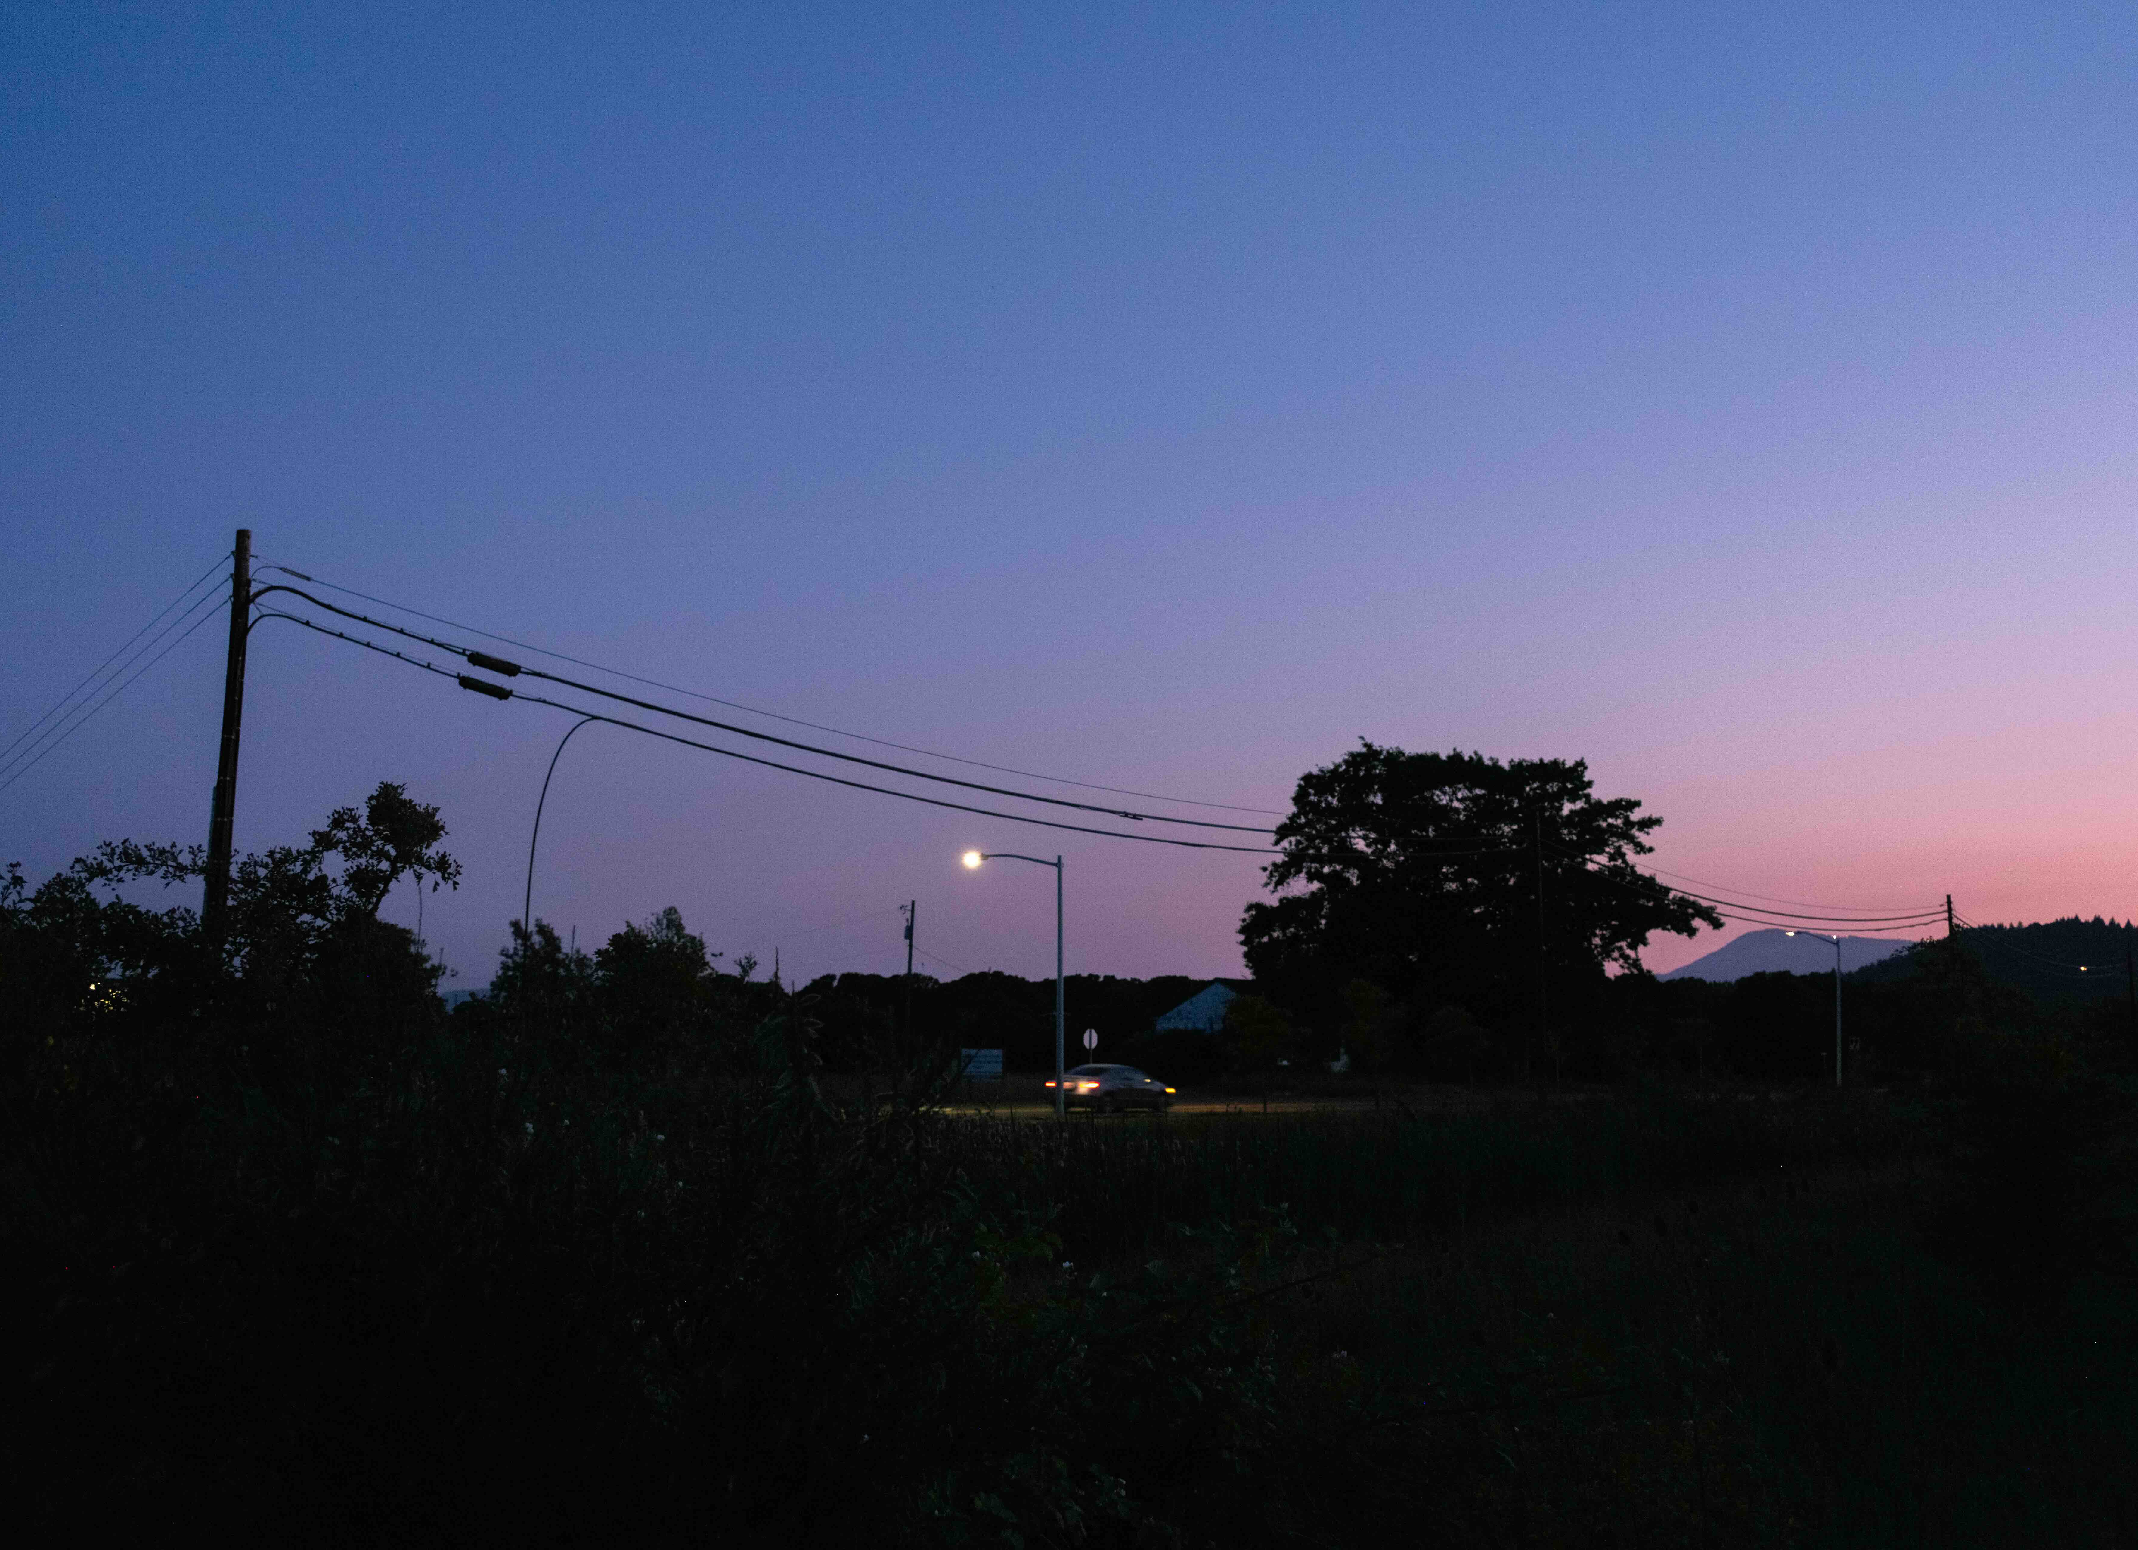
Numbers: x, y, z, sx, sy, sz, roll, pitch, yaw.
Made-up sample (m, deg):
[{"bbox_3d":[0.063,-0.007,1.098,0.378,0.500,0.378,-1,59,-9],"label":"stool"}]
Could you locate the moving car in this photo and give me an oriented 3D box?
[{"bbox_3d":[1.270,9.740,70.341,1.820,1.450,4.650,-5,-8,34],"label":"moving car"}]

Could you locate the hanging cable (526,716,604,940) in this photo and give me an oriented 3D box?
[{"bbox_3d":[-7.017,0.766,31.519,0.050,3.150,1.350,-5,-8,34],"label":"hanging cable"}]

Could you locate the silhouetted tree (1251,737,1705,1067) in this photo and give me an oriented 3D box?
[{"bbox_3d":[24.000,8.054,131.979,27.000,19.400,24.000,0,-7,0],"label":"silhouetted tree"}]

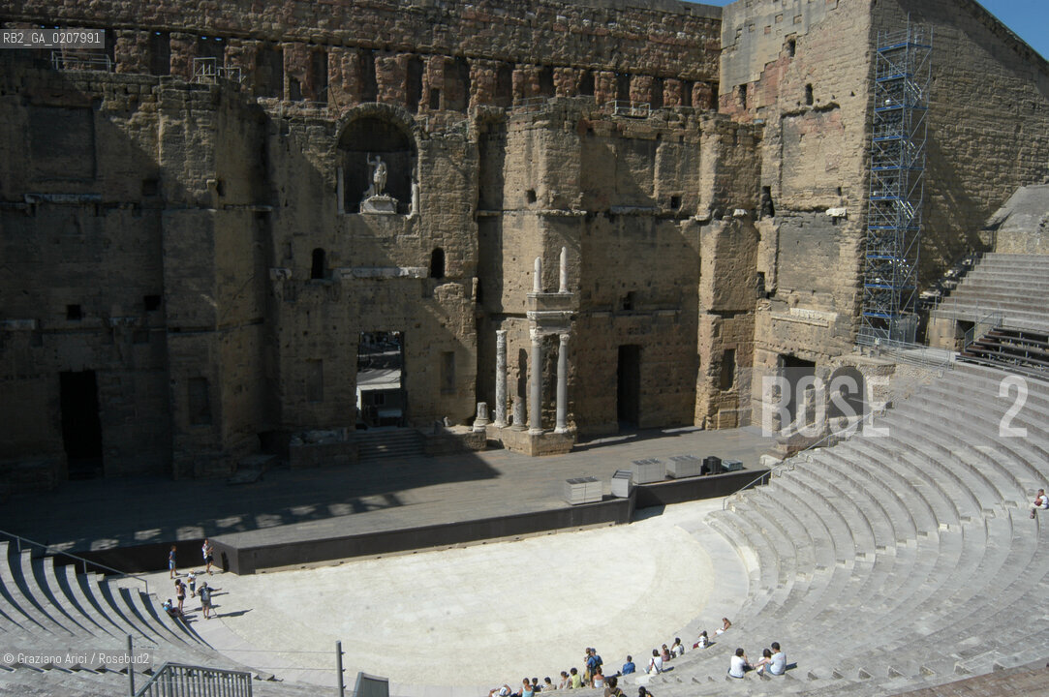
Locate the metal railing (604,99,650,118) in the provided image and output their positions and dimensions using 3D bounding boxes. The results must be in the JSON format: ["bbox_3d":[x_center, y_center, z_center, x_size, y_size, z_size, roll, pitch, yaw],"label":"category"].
[{"bbox_3d":[8.107,-18.472,61.196,3.000,1.130,1.500,-2,8,-22],"label":"metal railing"}]

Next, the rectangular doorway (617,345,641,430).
[{"bbox_3d":[8.345,3.165,63.779,2.100,7.000,0.900,-2,8,-22],"label":"rectangular doorway"}]

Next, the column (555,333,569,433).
[{"bbox_3d":[2.718,2.538,57.282,1.005,7.314,1.005,0,8,0],"label":"column"}]

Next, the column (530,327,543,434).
[{"bbox_3d":[0.837,2.357,56.624,1.005,7.827,1.005,0,8,0],"label":"column"}]

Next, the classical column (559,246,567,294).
[{"bbox_3d":[2.685,-5.542,55.152,0.570,3.300,0.570,1,8,0],"label":"classical column"}]

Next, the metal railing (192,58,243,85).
[{"bbox_3d":[-19.433,-17.502,49.746,3.152,1.625,0.492,1,8,4],"label":"metal railing"}]

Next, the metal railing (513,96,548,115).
[{"bbox_3d":[0.461,-17.809,57.577,2.955,1.133,0.197,4,8,26],"label":"metal railing"}]

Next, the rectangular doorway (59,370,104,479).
[{"bbox_3d":[-28.278,4.908,50.159,2.069,6.853,0.788,-3,8,-23],"label":"rectangular doorway"}]

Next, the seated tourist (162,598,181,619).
[{"bbox_3d":[-15.324,11.272,34.069,0.800,0.880,0.550,-5,10,-36],"label":"seated tourist"}]

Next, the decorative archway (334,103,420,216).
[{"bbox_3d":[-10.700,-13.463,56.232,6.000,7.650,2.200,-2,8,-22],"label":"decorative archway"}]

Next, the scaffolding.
[{"bbox_3d":[25.149,-10.984,53.021,2.150,20.900,2.400,-2,8,-22],"label":"scaffolding"}]

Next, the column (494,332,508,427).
[{"bbox_3d":[-1.773,2.274,58.742,0.965,7.343,0.965,0,8,0],"label":"column"}]

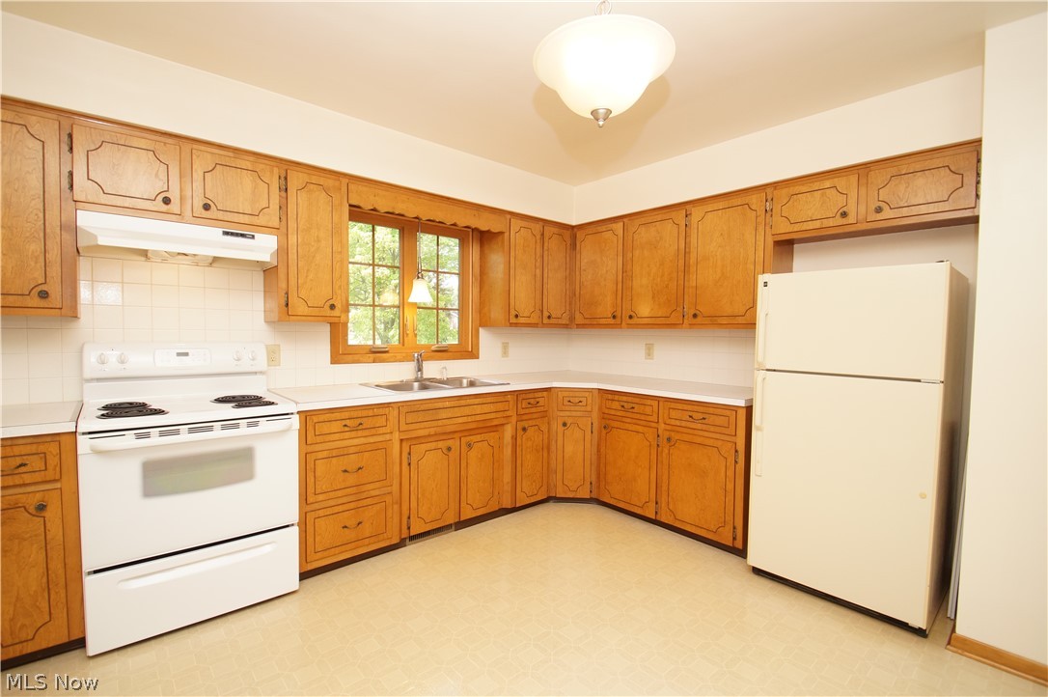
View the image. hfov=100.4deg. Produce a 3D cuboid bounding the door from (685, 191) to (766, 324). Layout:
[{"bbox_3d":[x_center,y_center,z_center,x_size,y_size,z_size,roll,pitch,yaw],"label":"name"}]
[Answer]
[{"bbox_3d":[1.299,-0.551,2.810,0.030,0.786,0.465,-1,3,-42],"label":"door"}]

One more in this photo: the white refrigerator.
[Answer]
[{"bbox_3d":[1.760,0.428,2.335,0.740,1.611,0.723,-1,3,-42],"label":"white refrigerator"}]

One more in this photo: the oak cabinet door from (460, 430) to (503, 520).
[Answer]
[{"bbox_3d":[-0.291,0.843,2.915,0.302,0.546,0.030,-1,3,-39],"label":"oak cabinet door"}]

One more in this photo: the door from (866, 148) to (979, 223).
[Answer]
[{"bbox_3d":[1.919,-0.778,2.122,0.030,0.263,0.392,-1,3,-42],"label":"door"}]

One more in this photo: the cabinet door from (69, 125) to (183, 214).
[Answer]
[{"bbox_3d":[-1.766,-0.791,1.957,0.357,0.323,0.030,-1,3,-39],"label":"cabinet door"}]

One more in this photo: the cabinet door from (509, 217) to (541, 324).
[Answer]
[{"bbox_3d":[0.004,-0.592,3.421,0.294,0.786,0.030,-1,3,-39],"label":"cabinet door"}]

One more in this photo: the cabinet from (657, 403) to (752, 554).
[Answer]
[{"bbox_3d":[1.282,0.709,2.830,0.600,0.792,0.513,-1,3,-42],"label":"cabinet"}]

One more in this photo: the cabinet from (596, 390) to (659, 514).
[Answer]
[{"bbox_3d":[0.922,0.714,3.223,0.592,0.806,0.495,-1,3,-44],"label":"cabinet"}]

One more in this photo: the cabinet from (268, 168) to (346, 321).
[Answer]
[{"bbox_3d":[-1.261,-0.568,2.534,0.352,0.832,0.330,-1,3,-40],"label":"cabinet"}]

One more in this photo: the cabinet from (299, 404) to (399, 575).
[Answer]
[{"bbox_3d":[-1.091,0.684,2.503,0.493,0.786,0.600,-1,3,-40],"label":"cabinet"}]

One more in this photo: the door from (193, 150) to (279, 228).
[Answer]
[{"bbox_3d":[-1.451,-0.797,2.215,0.369,0.323,0.030,-1,3,-39],"label":"door"}]

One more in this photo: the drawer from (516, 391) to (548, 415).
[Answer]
[{"bbox_3d":[-0.084,0.367,3.198,0.282,0.140,0.460,-1,3,-40],"label":"drawer"}]

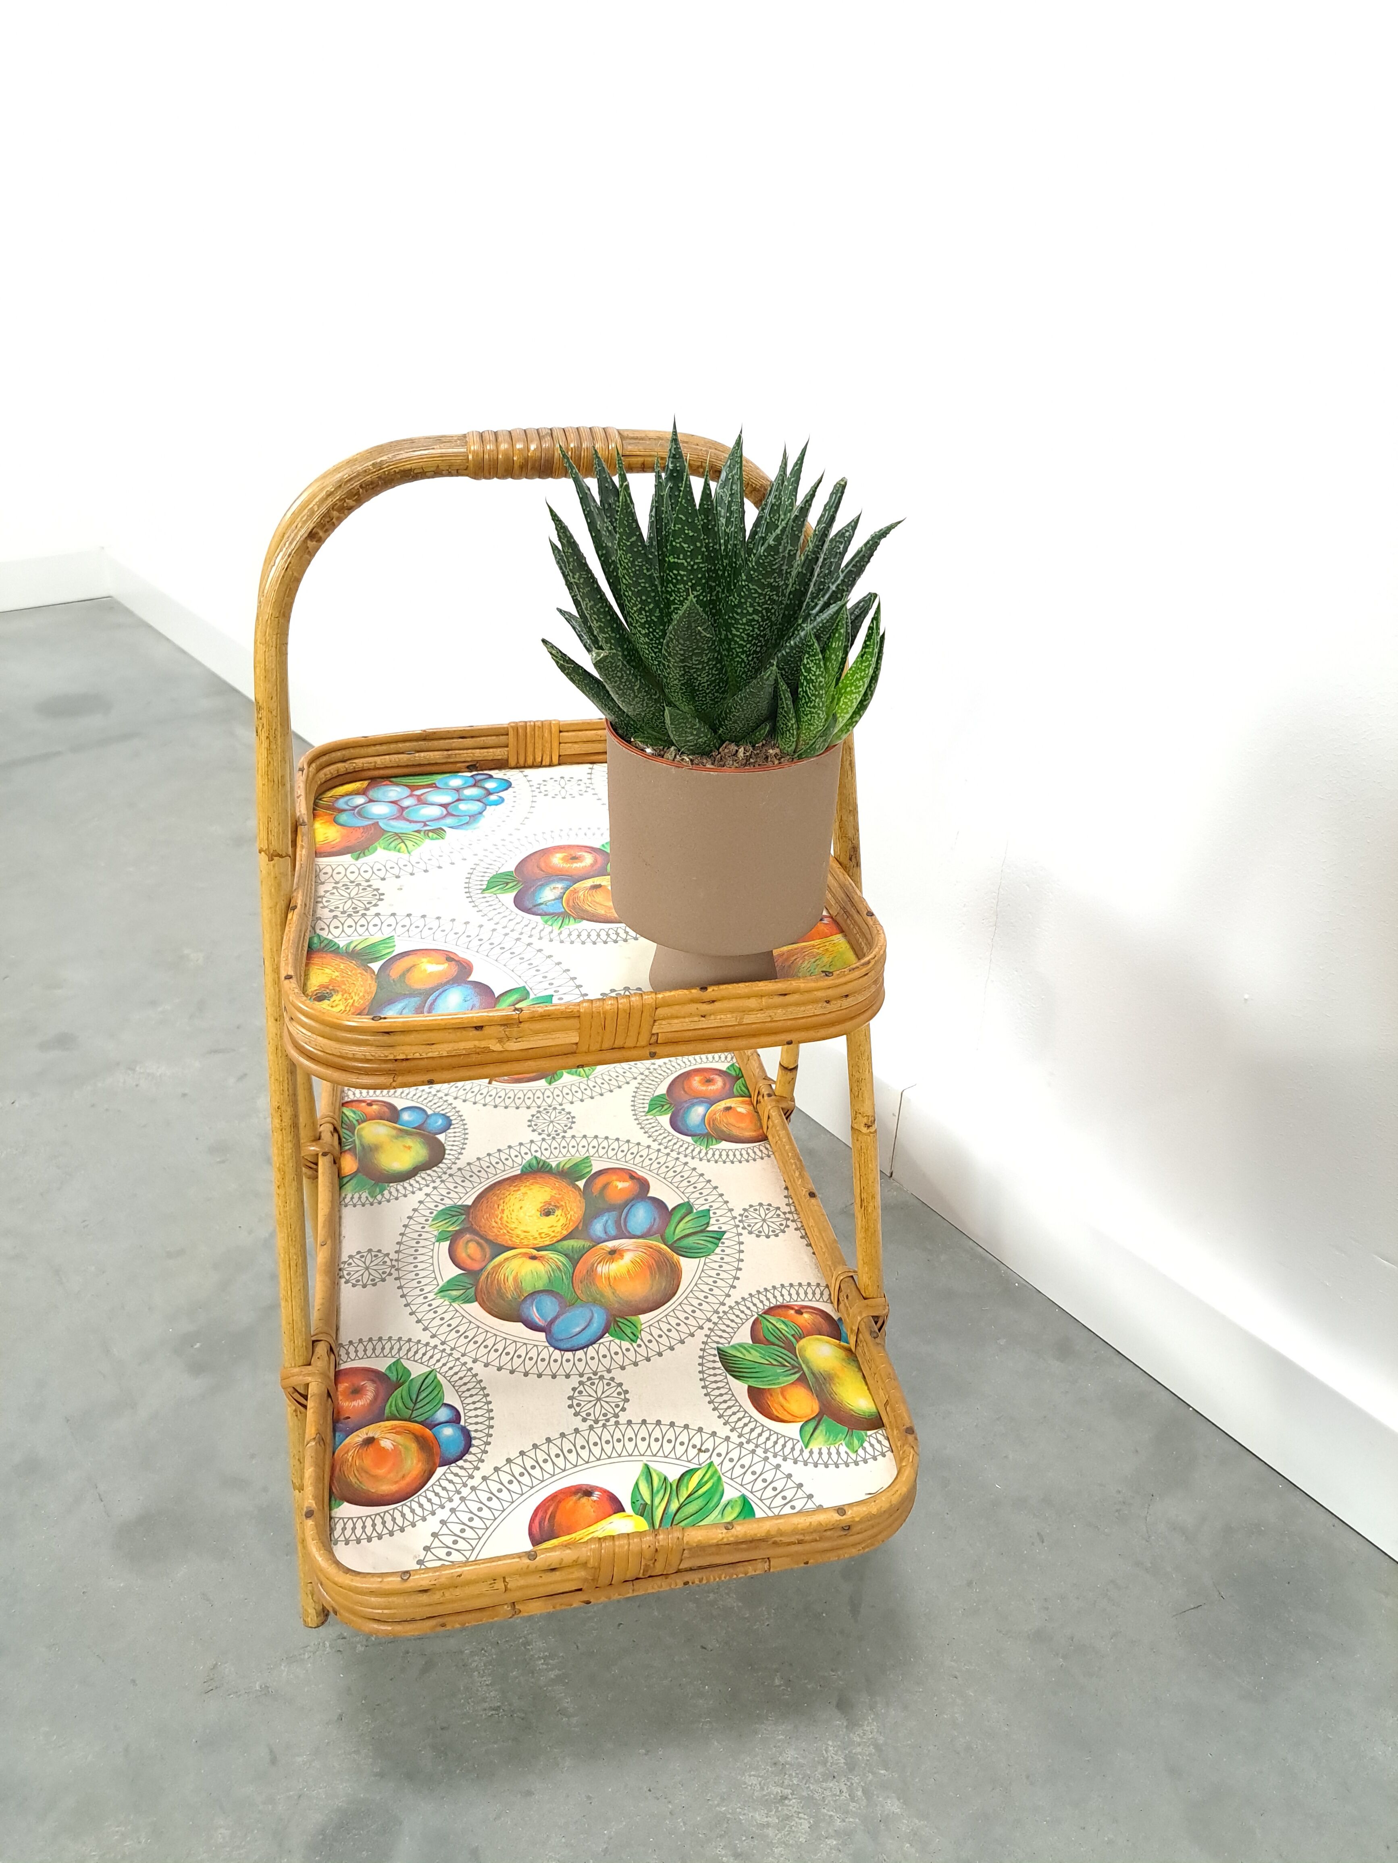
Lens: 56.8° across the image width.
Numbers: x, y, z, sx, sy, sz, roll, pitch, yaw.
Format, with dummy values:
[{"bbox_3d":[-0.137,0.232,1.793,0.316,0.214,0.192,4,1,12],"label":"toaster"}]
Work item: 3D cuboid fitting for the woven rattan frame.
[{"bbox_3d":[-0.087,0.059,0.881,0.436,0.758,0.544,-5,29,-12],"label":"woven rattan frame"}]

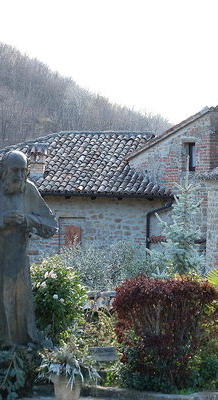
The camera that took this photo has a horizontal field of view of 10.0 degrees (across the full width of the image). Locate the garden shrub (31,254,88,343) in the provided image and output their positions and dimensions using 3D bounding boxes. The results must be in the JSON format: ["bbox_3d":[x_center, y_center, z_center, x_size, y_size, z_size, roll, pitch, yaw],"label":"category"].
[{"bbox_3d":[-0.494,0.984,12.000,0.620,0.920,0.580,0,1,0],"label":"garden shrub"}]

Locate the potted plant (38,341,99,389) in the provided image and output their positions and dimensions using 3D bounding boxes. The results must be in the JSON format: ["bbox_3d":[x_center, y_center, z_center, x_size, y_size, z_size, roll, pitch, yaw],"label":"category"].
[{"bbox_3d":[-0.327,1.337,10.100,0.500,0.420,0.460,0,1,0],"label":"potted plant"}]

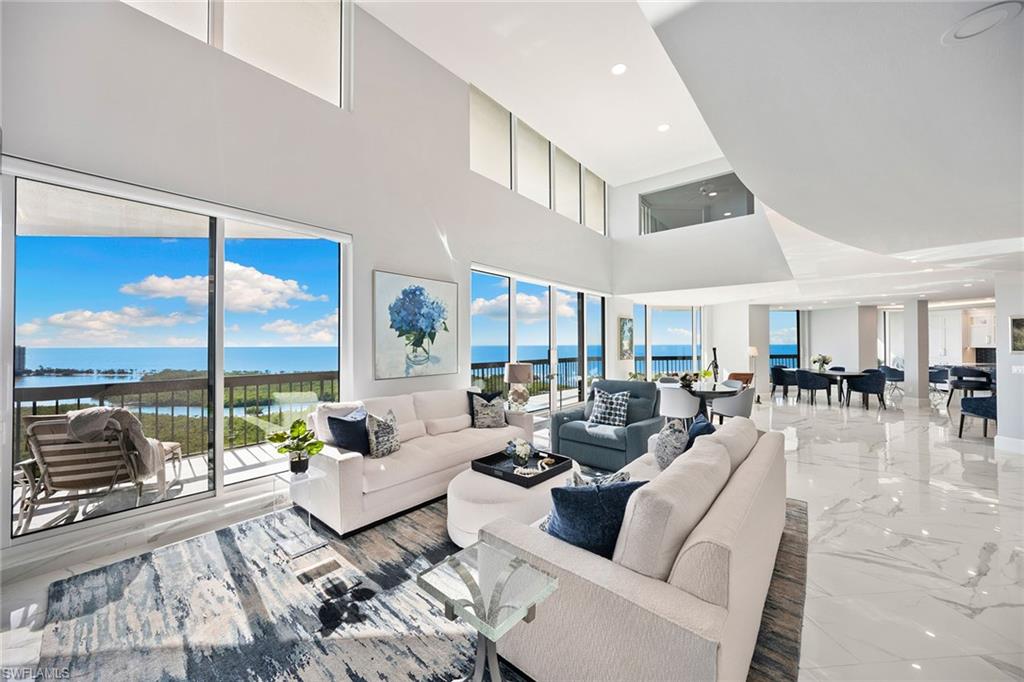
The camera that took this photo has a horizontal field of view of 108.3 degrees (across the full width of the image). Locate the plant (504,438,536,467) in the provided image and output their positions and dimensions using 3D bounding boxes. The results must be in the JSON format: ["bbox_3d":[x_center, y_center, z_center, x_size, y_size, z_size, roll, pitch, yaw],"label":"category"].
[{"bbox_3d":[0.066,0.908,3.020,0.240,0.215,0.255,0,-1,0],"label":"plant"}]

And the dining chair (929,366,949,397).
[{"bbox_3d":[11.860,1.110,10.360,0.570,0.780,0.570,0,-1,-37],"label":"dining chair"}]

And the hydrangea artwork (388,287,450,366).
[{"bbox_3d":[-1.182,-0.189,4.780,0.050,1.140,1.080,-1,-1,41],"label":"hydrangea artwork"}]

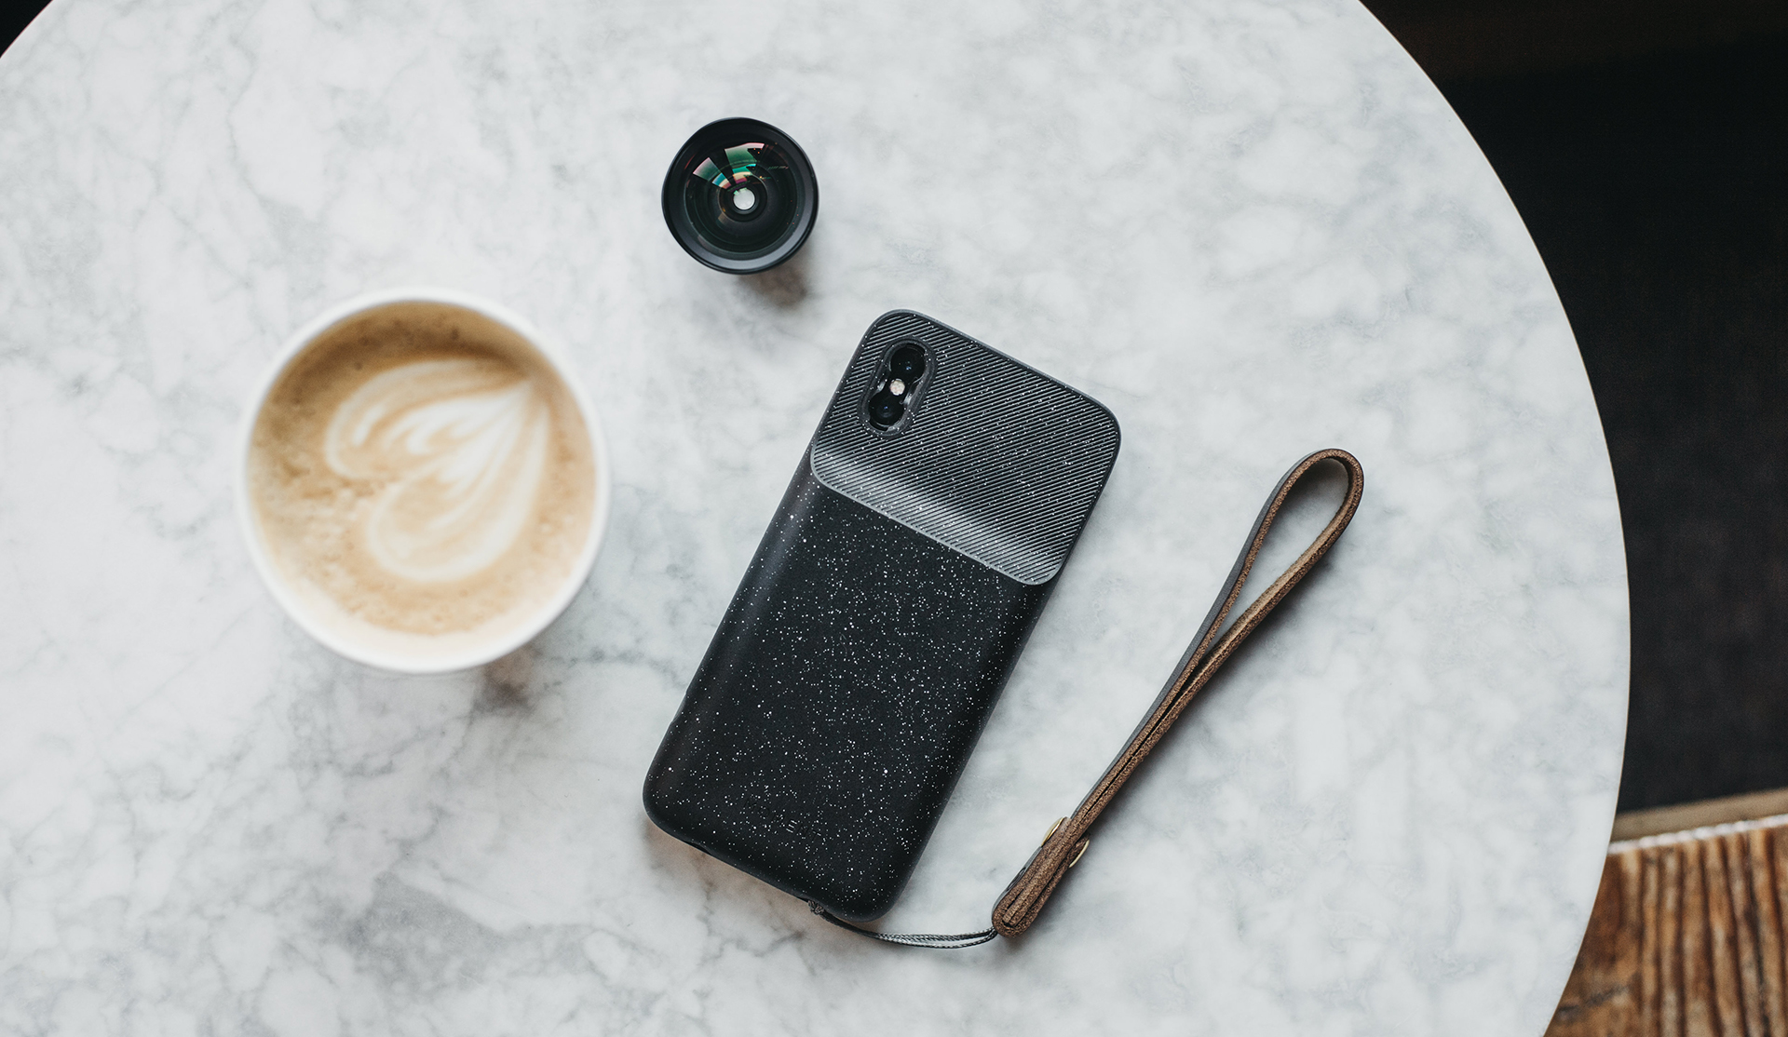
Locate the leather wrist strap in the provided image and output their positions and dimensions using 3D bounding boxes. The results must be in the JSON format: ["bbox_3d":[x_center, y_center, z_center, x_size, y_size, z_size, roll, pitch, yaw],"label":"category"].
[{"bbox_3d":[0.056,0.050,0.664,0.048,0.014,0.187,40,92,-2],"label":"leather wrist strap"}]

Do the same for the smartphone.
[{"bbox_3d":[-0.003,0.027,0.662,0.076,0.017,0.155,26,93,-2],"label":"smartphone"}]

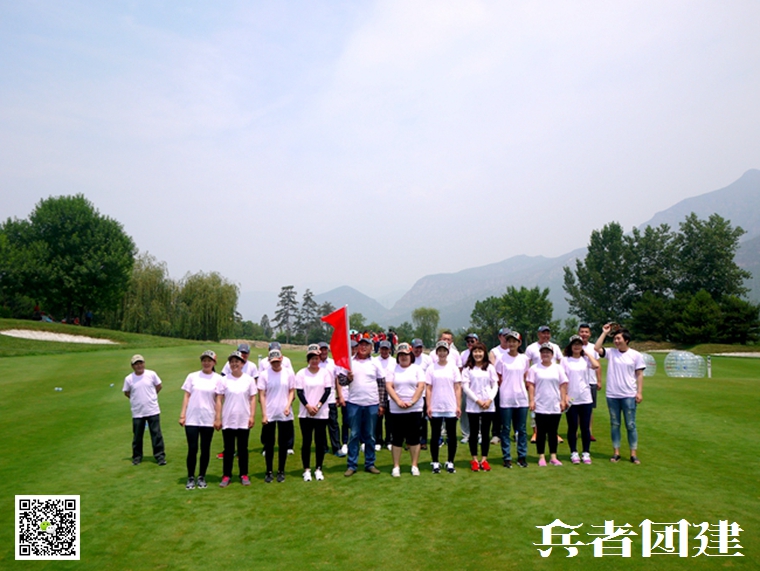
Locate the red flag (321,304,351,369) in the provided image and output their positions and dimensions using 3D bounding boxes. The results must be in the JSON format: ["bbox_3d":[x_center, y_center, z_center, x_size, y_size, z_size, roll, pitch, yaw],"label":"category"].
[{"bbox_3d":[-0.558,0.659,7.800,0.370,0.830,0.220,-2,-5,-6],"label":"red flag"}]

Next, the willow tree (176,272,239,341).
[{"bbox_3d":[-21.033,2.561,75.000,7.500,8.200,7.300,1,-5,-16],"label":"willow tree"}]

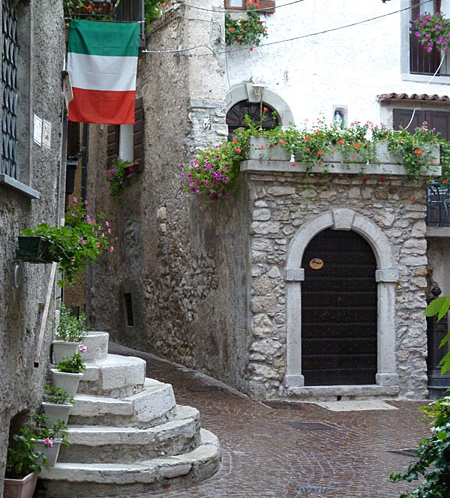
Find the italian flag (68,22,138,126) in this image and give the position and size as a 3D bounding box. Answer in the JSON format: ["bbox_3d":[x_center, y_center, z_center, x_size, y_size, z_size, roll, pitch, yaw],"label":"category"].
[{"bbox_3d":[-1.655,-2.404,17.000,0.970,1.400,0.060,0,-1,-8],"label":"italian flag"}]

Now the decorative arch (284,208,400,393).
[{"bbox_3d":[1.572,0.689,16.700,1.600,2.470,0.300,0,-1,-13],"label":"decorative arch"}]

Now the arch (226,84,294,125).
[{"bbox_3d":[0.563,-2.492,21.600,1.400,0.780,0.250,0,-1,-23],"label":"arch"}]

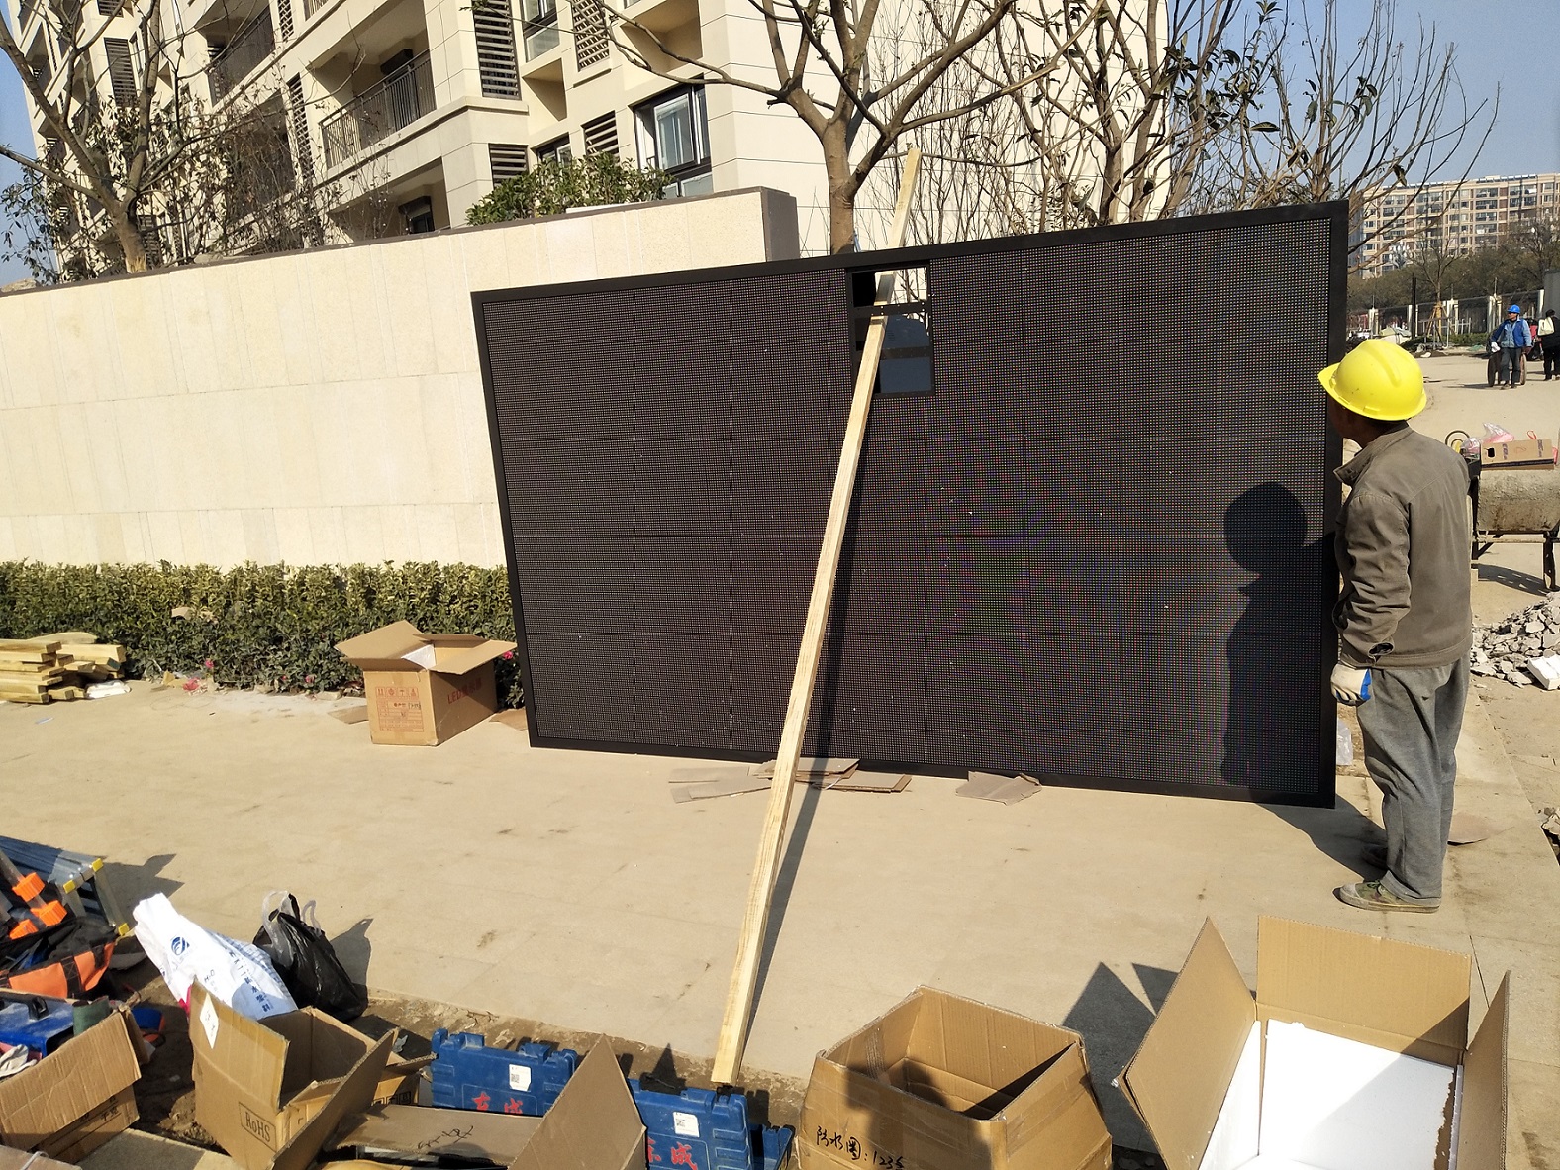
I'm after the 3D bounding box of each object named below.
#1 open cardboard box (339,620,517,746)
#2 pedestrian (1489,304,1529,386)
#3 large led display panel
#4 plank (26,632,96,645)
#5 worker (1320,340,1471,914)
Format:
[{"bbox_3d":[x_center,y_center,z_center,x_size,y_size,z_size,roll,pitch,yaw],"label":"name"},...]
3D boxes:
[{"bbox_3d":[-1.678,0.468,5.712,0.650,0.460,0.750,-1,11,19],"label":"open cardboard box"},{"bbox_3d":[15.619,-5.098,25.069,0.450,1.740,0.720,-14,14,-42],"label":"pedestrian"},{"bbox_3d":[0.339,-0.239,4.533,3.300,2.010,0.120,1,13,22],"label":"large led display panel"},{"bbox_3d":[-4.474,0.344,7.272,0.600,0.050,0.180,0,11,24],"label":"plank"},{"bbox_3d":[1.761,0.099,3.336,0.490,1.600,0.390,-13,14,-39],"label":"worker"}]

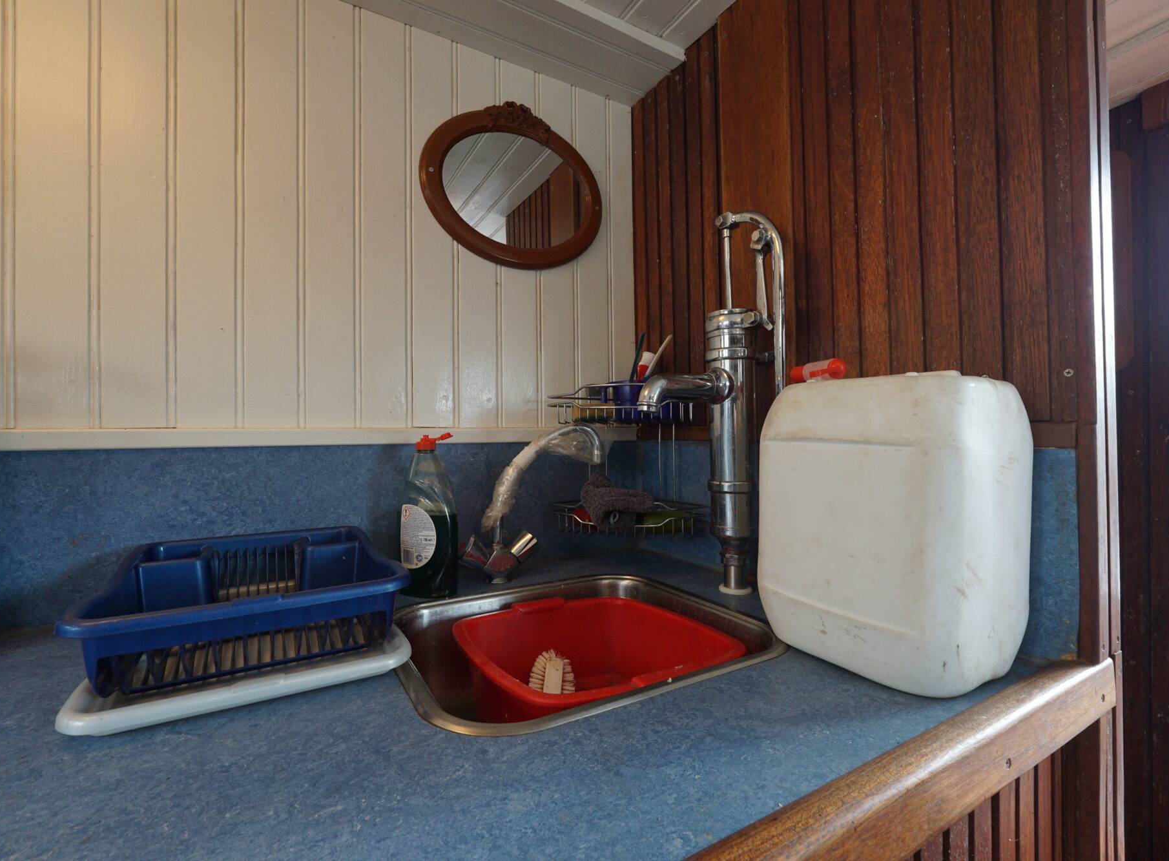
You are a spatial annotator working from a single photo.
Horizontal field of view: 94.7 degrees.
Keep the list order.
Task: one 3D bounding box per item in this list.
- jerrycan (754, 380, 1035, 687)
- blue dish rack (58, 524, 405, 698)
[{"bbox_3d":[0.341,0.096,0.619,0.185,0.318,0.233,0,-1,-29],"label":"jerrycan"},{"bbox_3d":[-0.397,0.201,0.664,0.302,0.095,0.383,0,-1,-29],"label":"blue dish rack"}]

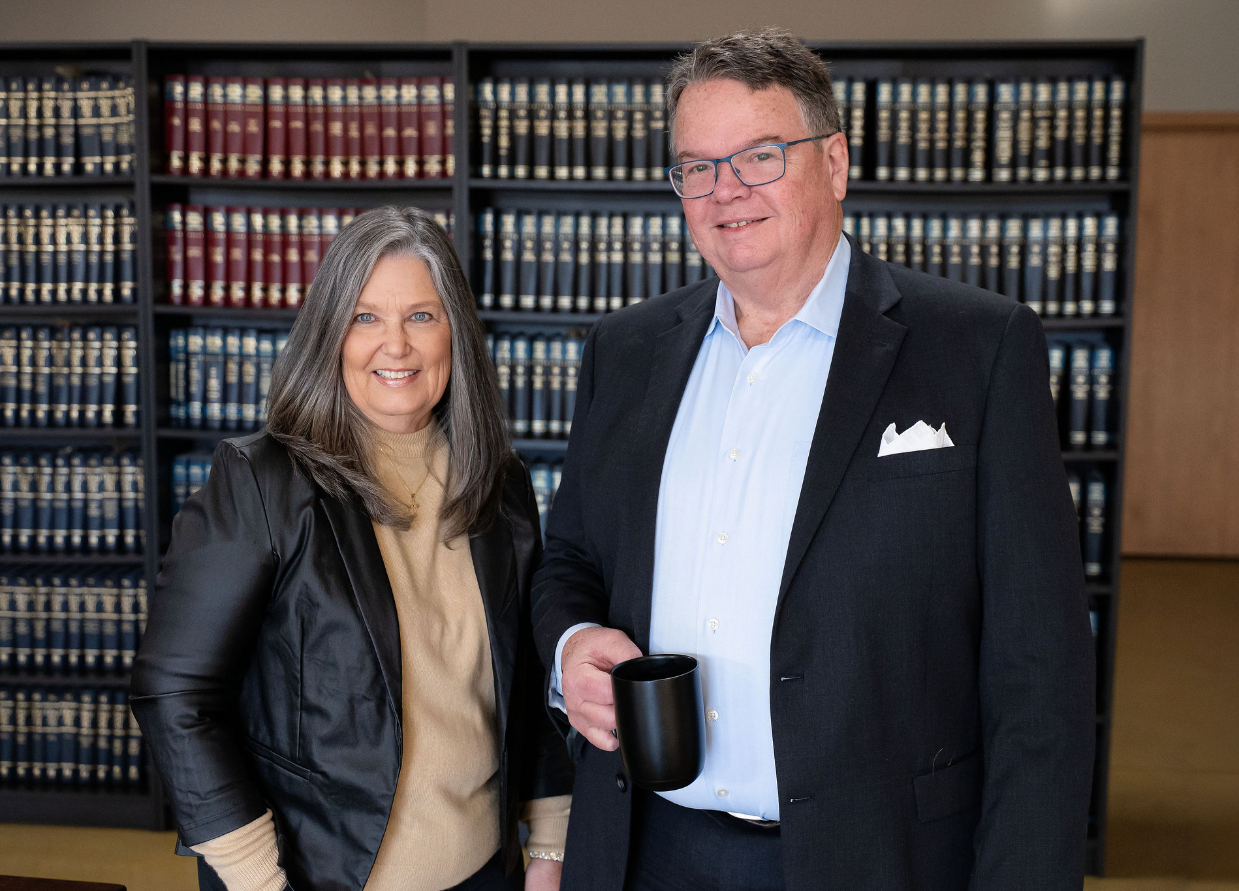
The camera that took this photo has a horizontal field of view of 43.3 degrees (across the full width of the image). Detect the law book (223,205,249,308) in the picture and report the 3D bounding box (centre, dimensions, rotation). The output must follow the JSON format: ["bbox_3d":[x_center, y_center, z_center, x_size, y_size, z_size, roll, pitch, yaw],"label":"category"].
[{"bbox_3d":[-0.963,-0.484,4.046,0.053,0.254,0.170,1,7,6],"label":"law book"}]

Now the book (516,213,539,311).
[{"bbox_3d":[-0.220,-0.472,3.962,0.052,0.254,0.178,1,7,6],"label":"book"}]

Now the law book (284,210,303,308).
[{"bbox_3d":[-0.817,-0.487,4.024,0.047,0.249,0.170,1,7,5],"label":"law book"}]

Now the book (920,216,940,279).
[{"bbox_3d":[0.763,-0.450,3.867,0.046,0.254,0.178,1,7,6],"label":"book"}]

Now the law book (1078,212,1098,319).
[{"bbox_3d":[1.136,-0.445,3.836,0.048,0.250,0.170,1,7,6],"label":"law book"}]

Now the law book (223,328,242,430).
[{"bbox_3d":[-0.995,-0.182,4.127,0.045,0.262,0.175,1,7,5],"label":"law book"}]

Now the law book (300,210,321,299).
[{"bbox_3d":[-0.769,-0.486,4.020,0.047,0.249,0.170,1,7,5],"label":"law book"}]

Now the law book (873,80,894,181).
[{"bbox_3d":[0.649,-0.771,3.870,0.048,0.249,0.178,1,7,5],"label":"law book"}]

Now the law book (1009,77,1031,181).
[{"bbox_3d":[0.971,-0.767,3.814,0.047,0.248,0.170,1,7,6],"label":"law book"}]

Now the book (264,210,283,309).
[{"bbox_3d":[-0.865,-0.488,4.029,0.046,0.249,0.170,1,7,5],"label":"book"}]

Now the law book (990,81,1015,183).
[{"bbox_3d":[0.925,-0.760,3.817,0.051,0.245,0.185,1,7,5],"label":"law book"}]

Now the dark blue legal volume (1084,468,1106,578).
[{"bbox_3d":[1.173,0.185,3.909,0.047,0.259,0.185,1,7,5],"label":"dark blue legal volume"}]

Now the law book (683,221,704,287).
[{"bbox_3d":[0.191,-0.462,3.931,0.049,0.250,0.170,1,7,6],"label":"law book"}]

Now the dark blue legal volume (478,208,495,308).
[{"bbox_3d":[-0.324,-0.473,4.001,0.047,0.249,0.178,1,7,5],"label":"dark blue legal volume"}]

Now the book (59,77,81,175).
[{"bbox_3d":[-1.388,-0.815,4.038,0.052,0.254,0.178,1,7,6],"label":"book"}]

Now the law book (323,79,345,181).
[{"bbox_3d":[-0.699,-0.798,3.975,0.048,0.252,0.170,1,7,5],"label":"law book"}]

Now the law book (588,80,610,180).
[{"bbox_3d":[-0.040,-0.783,3.909,0.050,0.247,0.185,1,7,5],"label":"law book"}]

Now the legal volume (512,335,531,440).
[{"bbox_3d":[-0.240,-0.157,4.012,0.048,0.256,0.170,1,7,6],"label":"legal volume"}]

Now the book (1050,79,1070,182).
[{"bbox_3d":[1.064,-0.760,3.810,0.038,0.253,0.170,1,7,5],"label":"book"}]

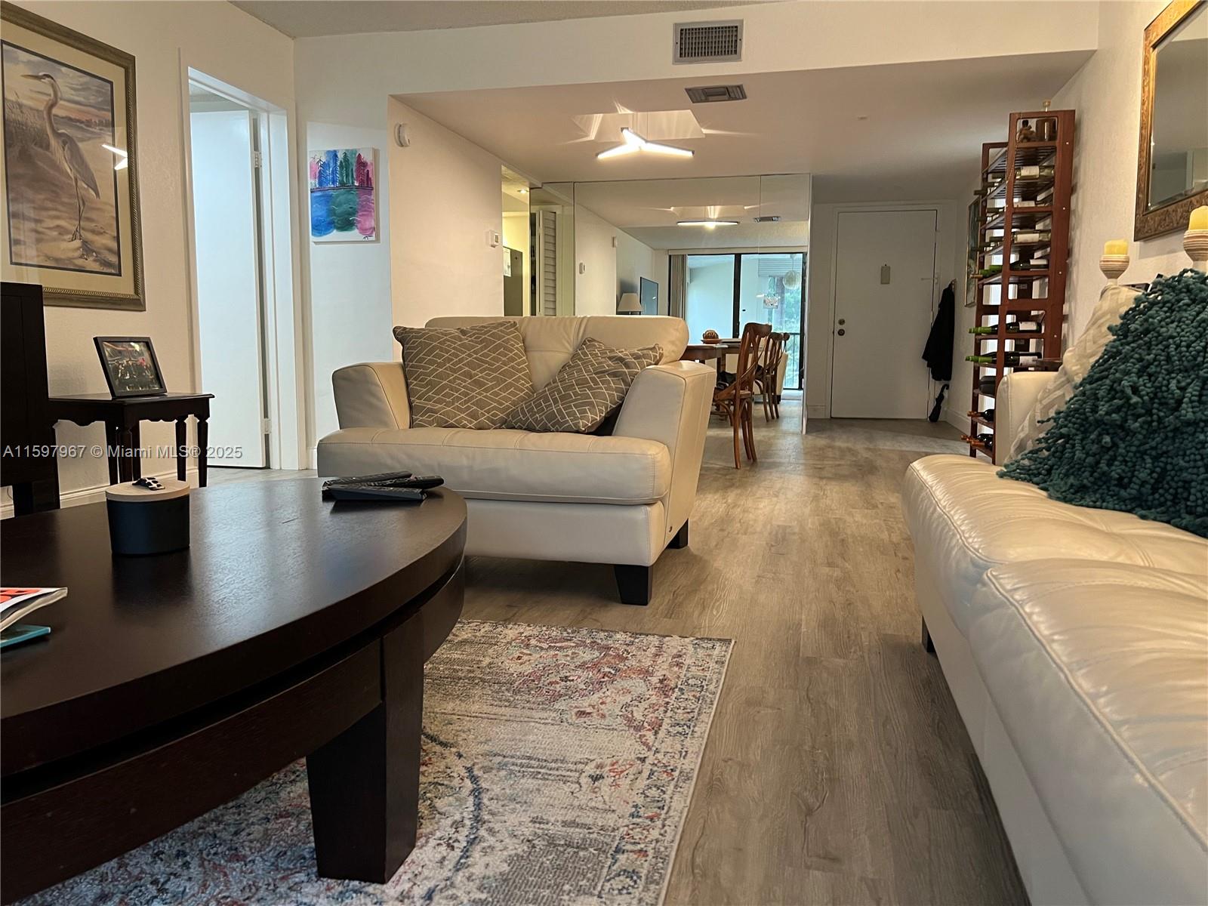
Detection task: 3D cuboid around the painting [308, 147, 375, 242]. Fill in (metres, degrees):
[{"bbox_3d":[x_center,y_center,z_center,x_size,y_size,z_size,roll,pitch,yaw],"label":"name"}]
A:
[{"bbox_3d":[-1.495,-1.482,5.229,0.410,0.520,0.033,2,7,13],"label":"painting"}]

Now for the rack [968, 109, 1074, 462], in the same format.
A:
[{"bbox_3d":[2.293,-0.820,5.089,0.330,1.930,0.730,2,7,13],"label":"rack"}]

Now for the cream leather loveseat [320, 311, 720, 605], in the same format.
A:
[{"bbox_3d":[-0.248,-0.046,3.102,1.170,0.853,0.940,2,7,13],"label":"cream leather loveseat"}]

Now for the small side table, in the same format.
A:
[{"bbox_3d":[-1.953,0.033,3.729,0.480,0.530,0.490,2,7,13],"label":"small side table"}]

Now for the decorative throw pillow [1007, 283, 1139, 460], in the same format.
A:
[{"bbox_3d":[1.164,-0.158,2.074,0.150,0.460,0.460,27,1,-14],"label":"decorative throw pillow"}]

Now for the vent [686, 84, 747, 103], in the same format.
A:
[{"bbox_3d":[0.631,-1.994,5.059,0.310,0.025,0.300,2,7,13],"label":"vent"}]

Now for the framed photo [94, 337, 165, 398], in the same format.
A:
[{"bbox_3d":[-1.981,-0.359,3.796,0.030,0.250,0.310,-14,4,13],"label":"framed photo"}]

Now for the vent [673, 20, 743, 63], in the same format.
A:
[{"bbox_3d":[0.535,-2.119,4.677,0.358,0.205,0.025,2,7,13],"label":"vent"}]

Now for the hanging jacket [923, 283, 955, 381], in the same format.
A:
[{"bbox_3d":[3.174,-1.147,8.607,0.260,0.910,0.360,2,7,13],"label":"hanging jacket"}]

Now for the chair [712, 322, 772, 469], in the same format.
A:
[{"bbox_3d":[0.738,-0.384,5.771,0.530,0.890,0.470,3,7,23],"label":"chair"}]

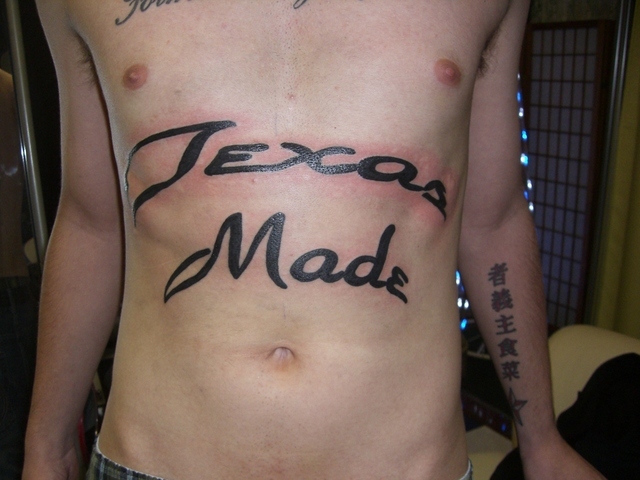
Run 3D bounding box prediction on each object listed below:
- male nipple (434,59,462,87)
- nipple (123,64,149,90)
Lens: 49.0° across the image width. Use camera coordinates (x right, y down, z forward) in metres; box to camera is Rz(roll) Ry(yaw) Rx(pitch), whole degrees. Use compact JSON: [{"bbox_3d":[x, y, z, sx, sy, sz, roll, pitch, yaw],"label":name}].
[{"bbox_3d":[0.101,-0.131,0.550,0.022,0.021,0.008,-5,16,-16],"label":"male nipple"},{"bbox_3d":[-0.144,-0.127,0.550,0.021,0.020,0.008,5,16,16],"label":"nipple"}]

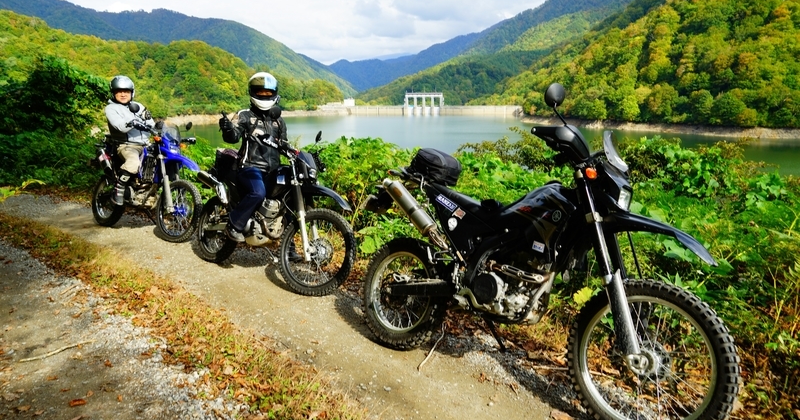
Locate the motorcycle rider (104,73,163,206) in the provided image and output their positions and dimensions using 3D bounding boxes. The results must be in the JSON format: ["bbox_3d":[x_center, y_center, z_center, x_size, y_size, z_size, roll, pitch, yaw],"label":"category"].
[{"bbox_3d":[-3.186,-0.800,6.307,0.700,1.540,0.620,10,15,42],"label":"motorcycle rider"}]

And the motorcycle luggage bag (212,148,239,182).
[{"bbox_3d":[-1.548,-0.404,4.943,0.290,0.300,0.280,9,6,38],"label":"motorcycle luggage bag"}]

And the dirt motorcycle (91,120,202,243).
[{"bbox_3d":[-3.064,-0.422,6.318,2.180,1.400,0.820,8,6,32],"label":"dirt motorcycle"}]

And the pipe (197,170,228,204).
[{"bbox_3d":[-1.707,-0.190,4.817,0.540,0.160,0.120,38,32,31],"label":"pipe"}]

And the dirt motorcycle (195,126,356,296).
[{"bbox_3d":[-1.171,-0.094,4.643,2.150,1.380,0.820,9,6,38],"label":"dirt motorcycle"}]

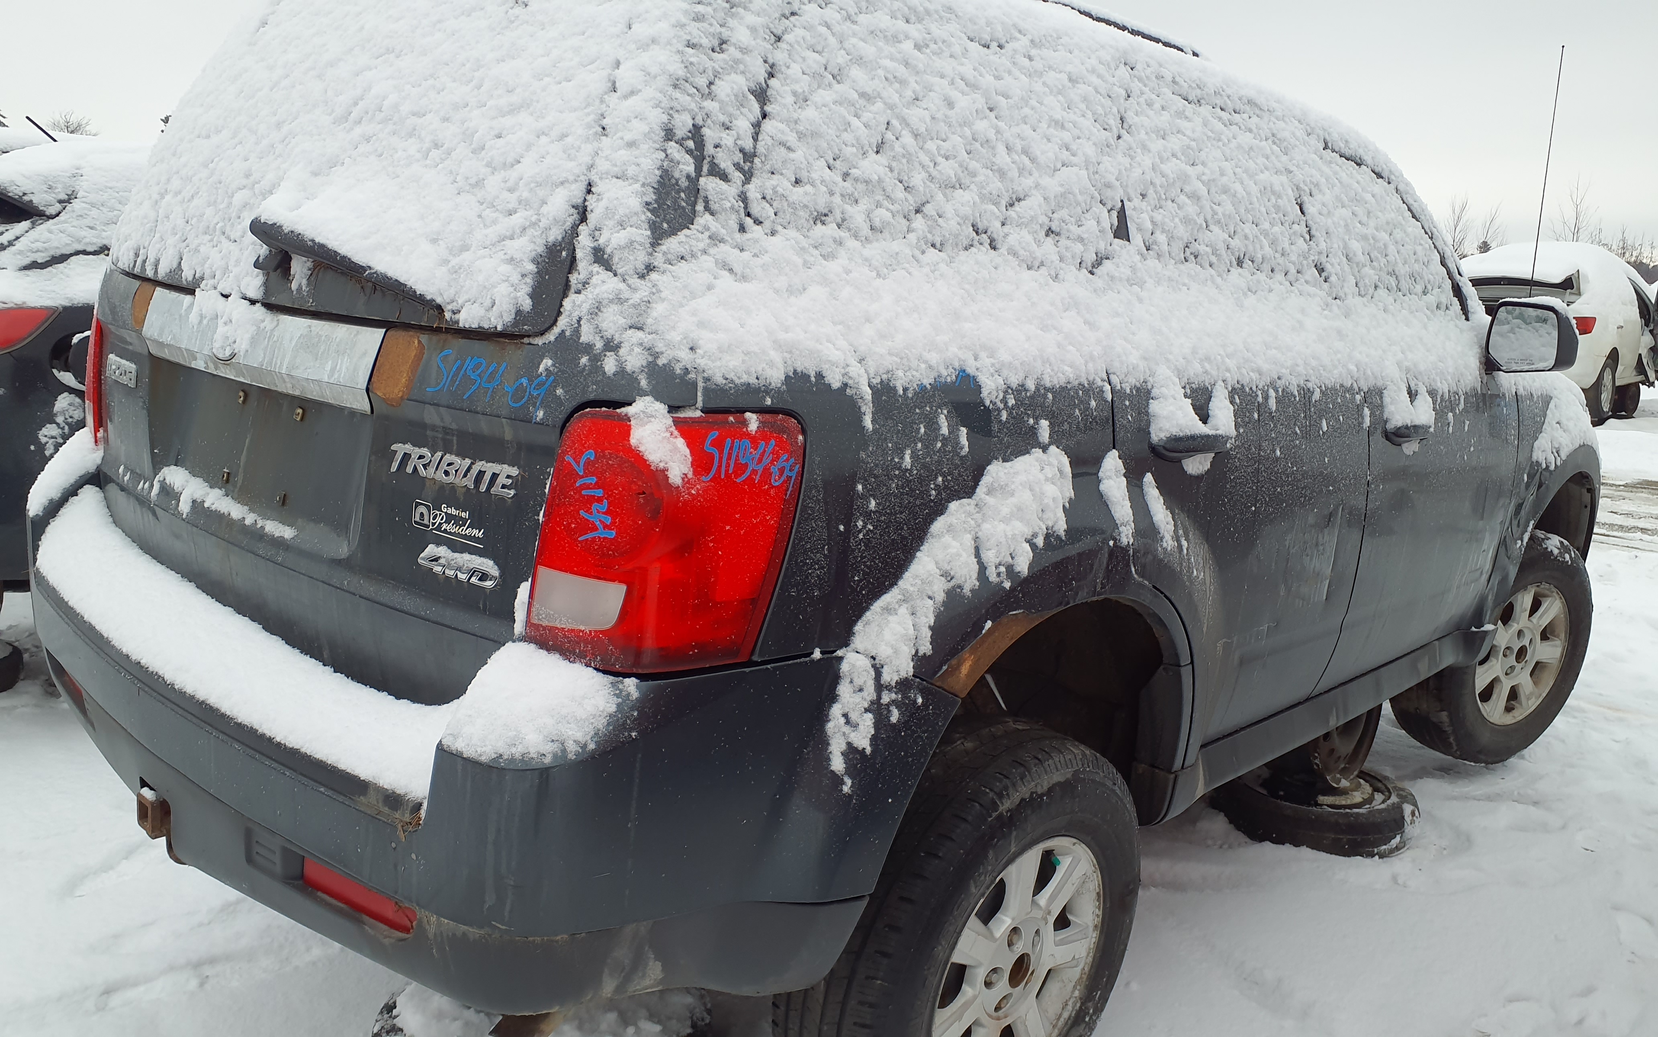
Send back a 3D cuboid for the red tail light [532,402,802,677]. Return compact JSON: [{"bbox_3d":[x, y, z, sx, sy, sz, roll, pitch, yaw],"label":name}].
[{"bbox_3d":[-0.170,0.021,1.254,0.183,0.275,0.225,15,14,42],"label":"red tail light"}]

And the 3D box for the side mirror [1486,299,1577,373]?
[{"bbox_3d":[1.709,-0.438,2.968,0.205,0.170,0.150,15,14,42],"label":"side mirror"}]

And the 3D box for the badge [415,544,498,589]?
[{"bbox_3d":[-0.418,0.055,1.378,0.150,0.038,0.010,14,4,37],"label":"badge"}]

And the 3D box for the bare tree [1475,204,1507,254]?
[{"bbox_3d":[29.880,-11.893,55.475,1.600,4.630,1.600,8,13,28],"label":"bare tree"}]

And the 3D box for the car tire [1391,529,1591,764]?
[{"bbox_3d":[2.036,0.385,3.736,0.720,0.720,0.230,-5,17,-29],"label":"car tire"}]

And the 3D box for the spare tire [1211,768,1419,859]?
[{"bbox_3d":[1.318,0.776,3.300,0.580,0.125,0.580,6,13,30],"label":"spare tire"}]

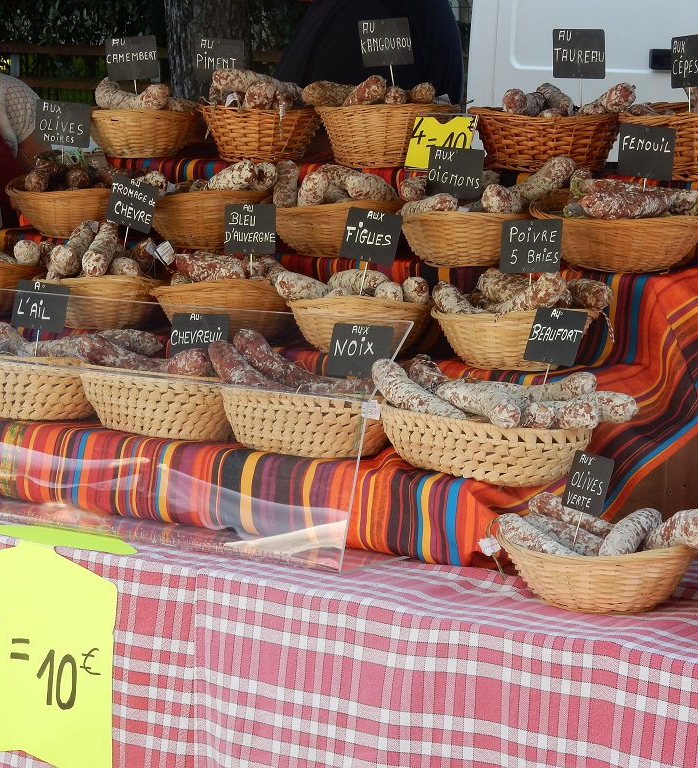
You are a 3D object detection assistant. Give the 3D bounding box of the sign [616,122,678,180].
[{"bbox_3d":[0.399,-0.312,3.926,0.084,0.070,0.004,6,6,24],"label":"sign"}]

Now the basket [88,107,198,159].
[{"bbox_3d":[-0.365,-0.447,5.199,0.209,0.089,0.167,5,8,38],"label":"basket"}]

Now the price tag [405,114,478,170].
[{"bbox_3d":[0.136,-0.355,4.292,0.112,0.083,0.005,6,-10,40],"label":"price tag"}]

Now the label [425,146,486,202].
[{"bbox_3d":[0.148,-0.295,4.099,0.084,0.070,0.004,9,5,17],"label":"label"}]

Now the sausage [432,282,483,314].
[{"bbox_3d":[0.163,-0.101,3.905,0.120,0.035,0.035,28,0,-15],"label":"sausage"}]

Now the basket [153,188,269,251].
[{"bbox_3d":[-0.216,-0.255,4.530,0.250,0.083,0.170,6,10,42],"label":"basket"}]

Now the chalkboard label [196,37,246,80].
[{"bbox_3d":[-0.206,-0.525,4.737,0.081,0.070,0.003,1,7,12],"label":"chalkboard label"}]

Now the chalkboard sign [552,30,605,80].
[{"bbox_3d":[0.328,-0.470,4.170,0.084,0.070,0.004,3,7,27],"label":"chalkboard sign"}]

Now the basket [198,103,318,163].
[{"bbox_3d":[-0.139,-0.397,4.629,0.180,0.092,0.205,6,9,40],"label":"basket"}]

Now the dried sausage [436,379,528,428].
[{"bbox_3d":[0.165,0.025,3.710,0.040,0.040,0.150,-7,19,-45],"label":"dried sausage"}]

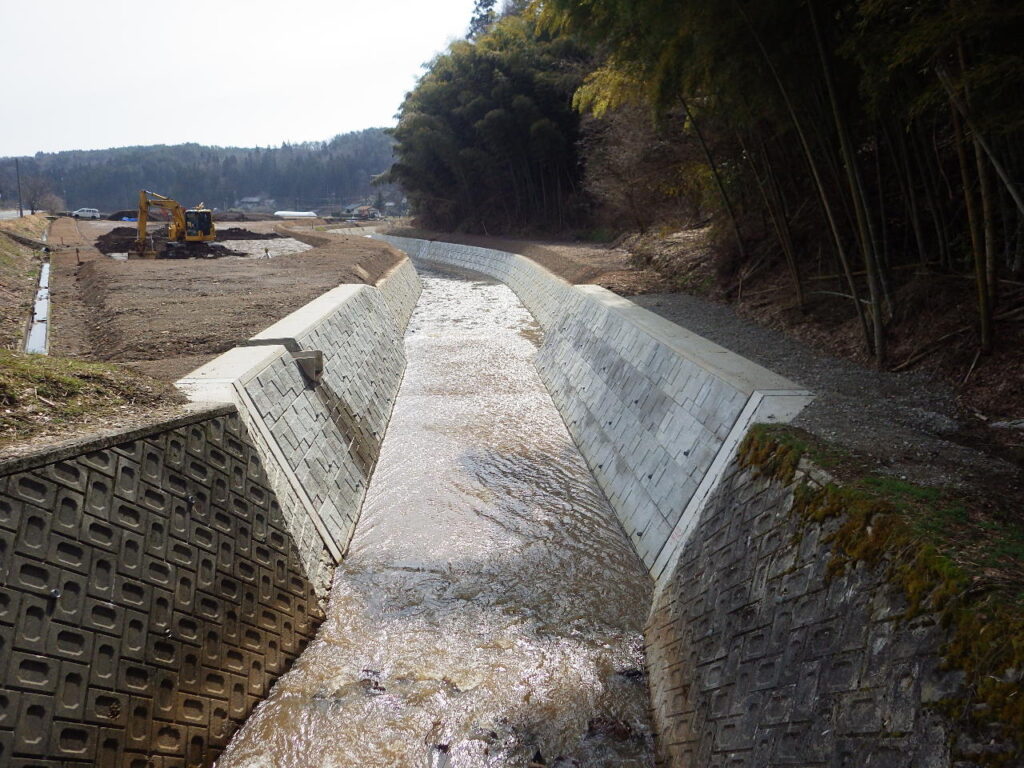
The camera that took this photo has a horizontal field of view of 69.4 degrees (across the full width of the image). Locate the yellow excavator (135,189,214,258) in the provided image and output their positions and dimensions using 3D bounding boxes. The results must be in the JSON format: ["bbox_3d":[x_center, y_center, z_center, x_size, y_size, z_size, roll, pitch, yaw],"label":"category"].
[{"bbox_3d":[-20.006,-9.318,43.539,2.500,3.850,5.800,5,14,19],"label":"yellow excavator"}]

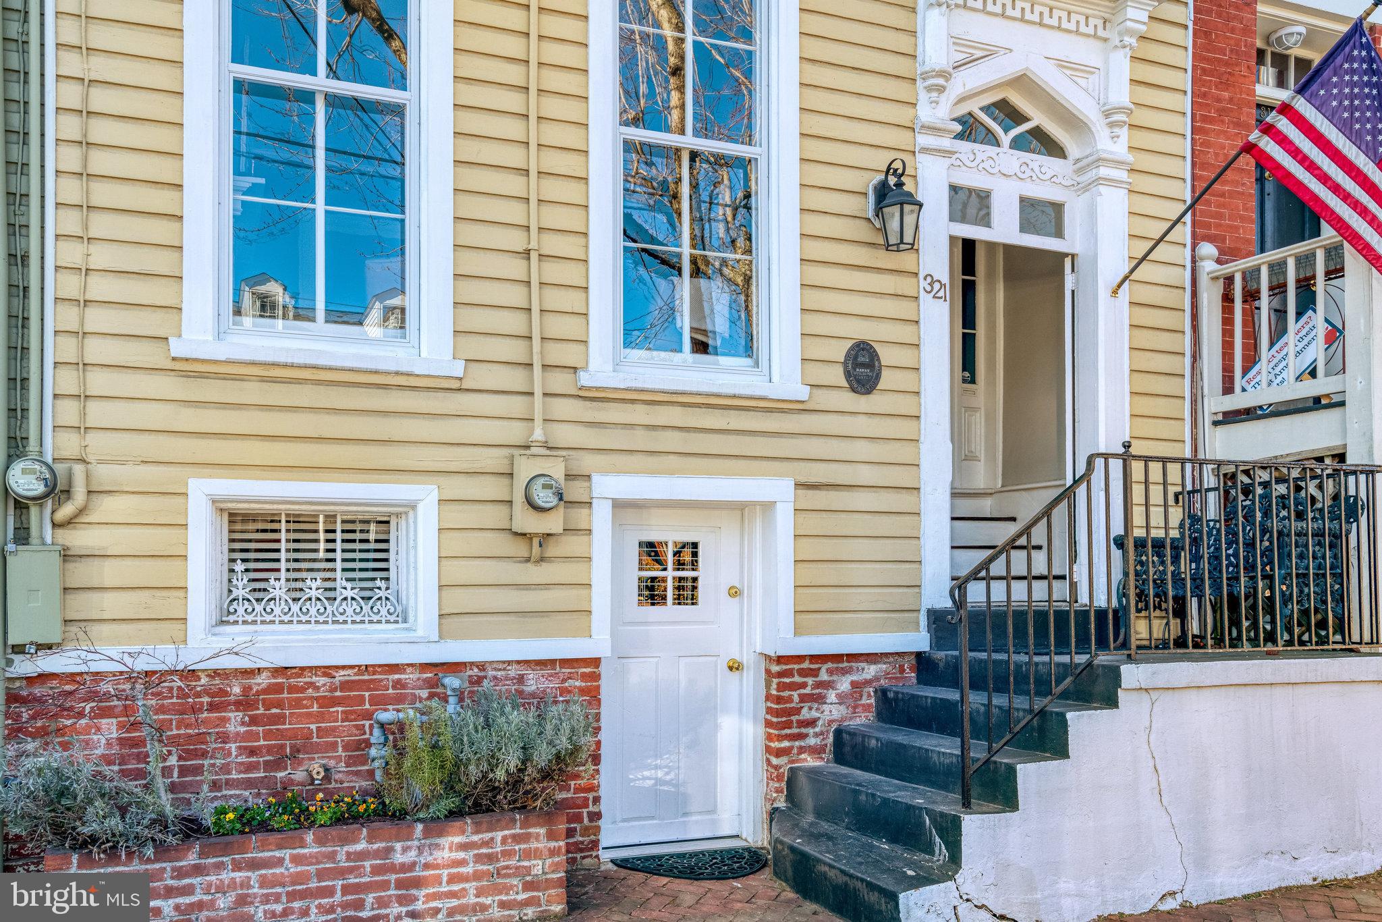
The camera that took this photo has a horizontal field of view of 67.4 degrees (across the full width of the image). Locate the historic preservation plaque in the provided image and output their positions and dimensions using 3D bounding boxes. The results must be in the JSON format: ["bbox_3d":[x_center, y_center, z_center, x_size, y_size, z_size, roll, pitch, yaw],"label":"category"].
[{"bbox_3d":[0.976,-0.527,5.884,0.235,0.295,0.025,1,-2,-20],"label":"historic preservation plaque"}]

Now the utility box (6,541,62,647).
[{"bbox_3d":[-2.806,0.570,4.434,0.205,0.420,0.120,1,-2,-20],"label":"utility box"}]

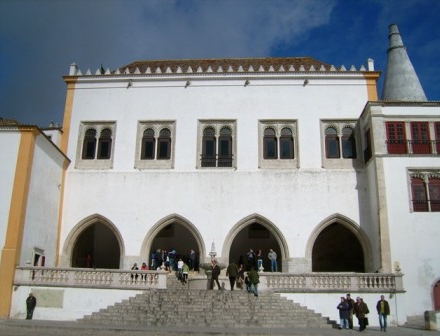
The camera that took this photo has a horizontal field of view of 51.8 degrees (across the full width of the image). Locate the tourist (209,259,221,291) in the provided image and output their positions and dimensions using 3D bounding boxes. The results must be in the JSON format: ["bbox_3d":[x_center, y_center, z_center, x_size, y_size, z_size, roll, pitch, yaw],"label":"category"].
[{"bbox_3d":[-0.254,6.370,27.034,0.500,1.770,0.550,11,-18,-32],"label":"tourist"}]

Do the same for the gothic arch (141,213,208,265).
[{"bbox_3d":[-3.467,5.850,34.946,4.907,4.560,1.000,0,-16,4],"label":"gothic arch"}]

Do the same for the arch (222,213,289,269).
[{"bbox_3d":[2.803,5.952,35.850,5.164,4.513,1.000,0,-15,3],"label":"arch"}]

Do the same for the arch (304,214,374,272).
[{"bbox_3d":[8.815,5.793,34.076,4.907,4.610,1.000,0,-16,4],"label":"arch"}]

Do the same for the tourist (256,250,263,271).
[{"bbox_3d":[3.127,7.253,35.320,0.450,1.670,0.350,-5,-16,20],"label":"tourist"}]

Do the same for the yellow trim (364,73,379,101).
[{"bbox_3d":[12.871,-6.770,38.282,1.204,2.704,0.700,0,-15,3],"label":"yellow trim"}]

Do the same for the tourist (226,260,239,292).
[{"bbox_3d":[0.755,6.461,27.159,0.600,1.740,0.420,0,-15,3],"label":"tourist"}]

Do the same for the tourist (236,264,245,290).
[{"bbox_3d":[1.352,7.177,29.836,0.500,1.620,0.420,-14,-21,43],"label":"tourist"}]

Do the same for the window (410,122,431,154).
[{"bbox_3d":[14.671,-2.178,33.078,1.302,2.479,0.250,0,-15,4],"label":"window"}]

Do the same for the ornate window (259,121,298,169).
[{"bbox_3d":[4.716,-1.906,36.172,3.172,4.114,0.400,0,-16,4],"label":"ornate window"}]

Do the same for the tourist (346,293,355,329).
[{"bbox_3d":[6.753,7.482,23.627,0.520,1.740,0.380,-7,-17,26],"label":"tourist"}]

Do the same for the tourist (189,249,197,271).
[{"bbox_3d":[-2.132,7.233,35.500,0.550,1.693,0.380,-4,-16,19],"label":"tourist"}]

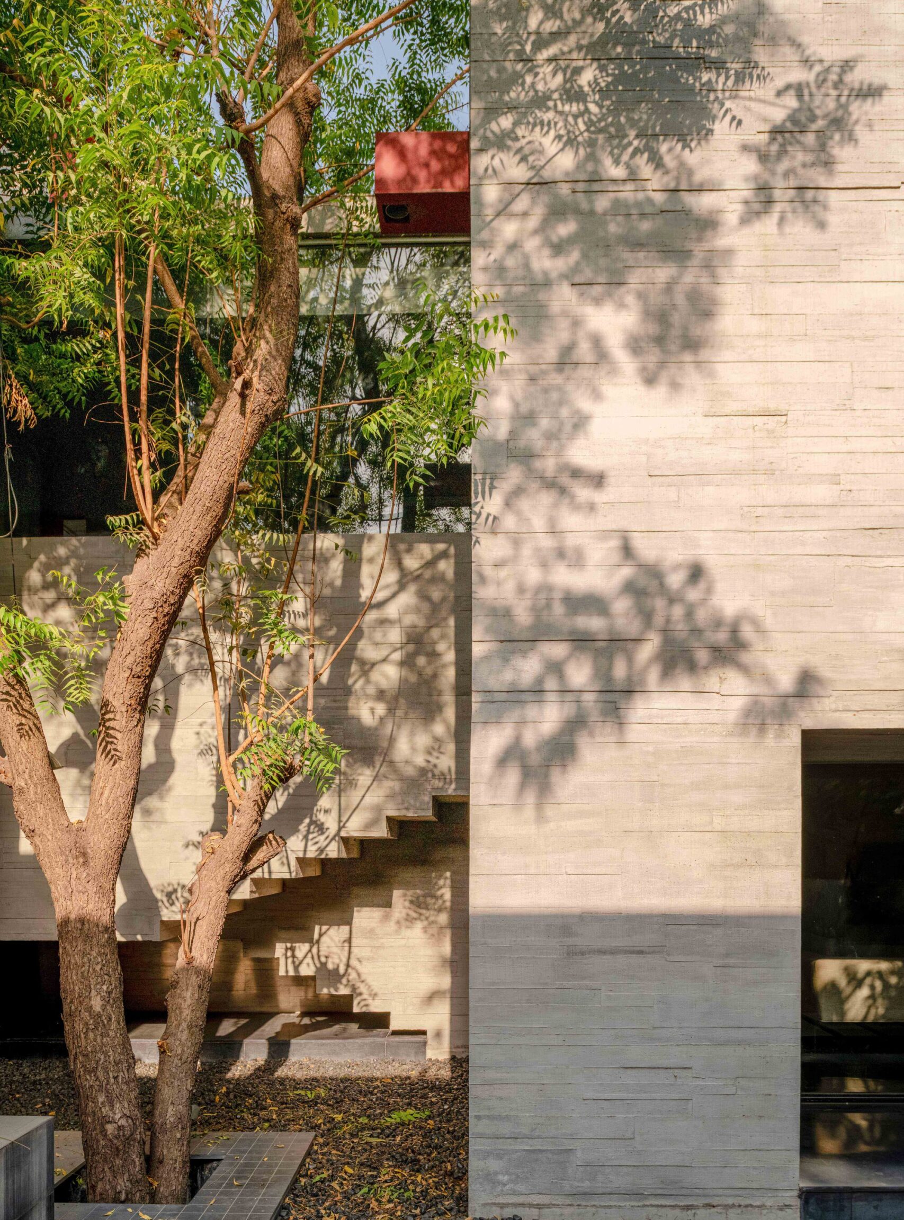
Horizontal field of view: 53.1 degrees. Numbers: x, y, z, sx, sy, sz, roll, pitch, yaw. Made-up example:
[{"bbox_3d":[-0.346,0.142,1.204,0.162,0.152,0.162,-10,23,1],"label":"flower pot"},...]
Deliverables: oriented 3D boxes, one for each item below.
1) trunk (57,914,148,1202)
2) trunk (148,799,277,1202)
[{"bbox_3d":[-1.717,2.203,4.450,0.420,1.430,0.360,0,0,0],"label":"trunk"},{"bbox_3d":[-1.231,2.008,4.650,0.640,2.070,0.440,0,0,0],"label":"trunk"}]

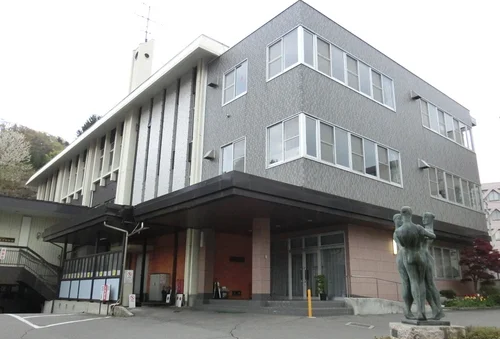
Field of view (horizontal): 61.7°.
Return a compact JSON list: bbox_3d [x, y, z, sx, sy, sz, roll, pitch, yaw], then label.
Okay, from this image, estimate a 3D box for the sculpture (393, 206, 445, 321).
[{"bbox_3d":[2.534,1.421,6.300,0.600,1.680,0.520,1,-17,0],"label":"sculpture"}]

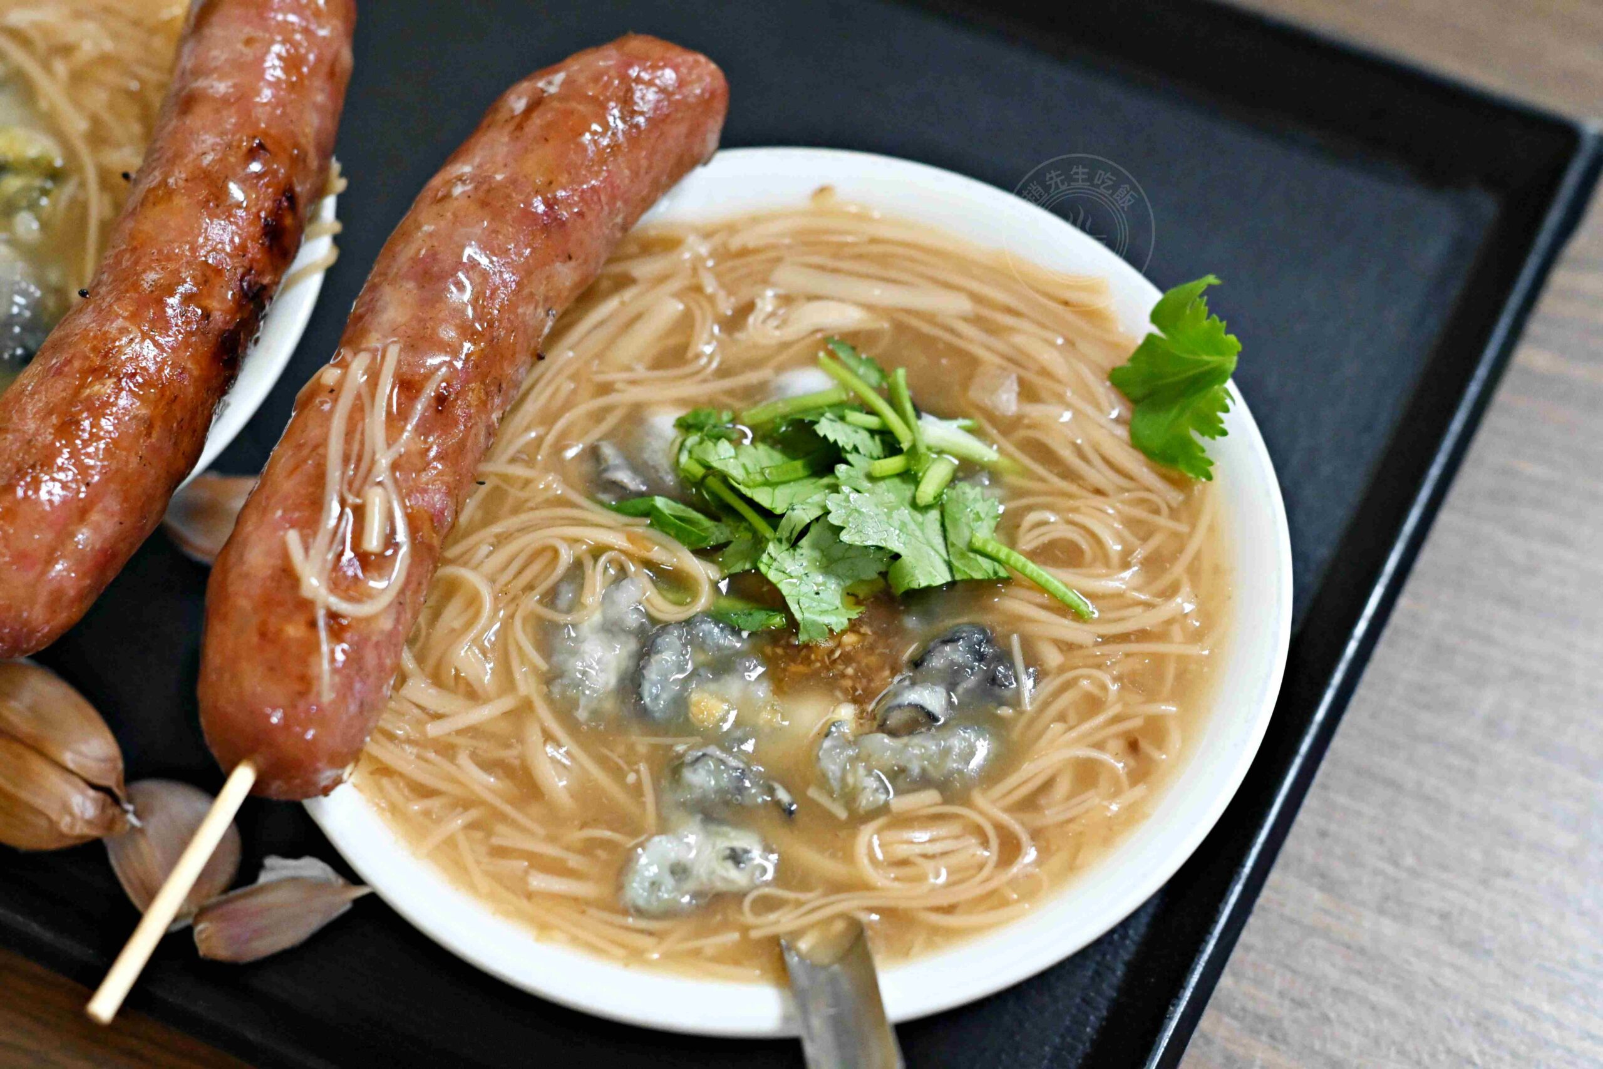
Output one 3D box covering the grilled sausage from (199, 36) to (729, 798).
[{"bbox_3d":[-0.052,-0.022,0.490,0.038,0.030,0.143,20,60,13],"label":"grilled sausage"}]

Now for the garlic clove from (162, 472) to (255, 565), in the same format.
[{"bbox_3d":[-0.099,-0.002,0.576,0.027,0.015,0.018,21,60,14],"label":"garlic clove"}]

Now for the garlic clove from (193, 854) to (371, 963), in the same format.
[{"bbox_3d":[-0.084,0.060,0.537,0.029,0.013,0.015,-19,59,-10],"label":"garlic clove"}]

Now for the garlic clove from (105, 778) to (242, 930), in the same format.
[{"bbox_3d":[-0.102,0.052,0.542,0.021,0.016,0.027,-16,58,-8],"label":"garlic clove"}]

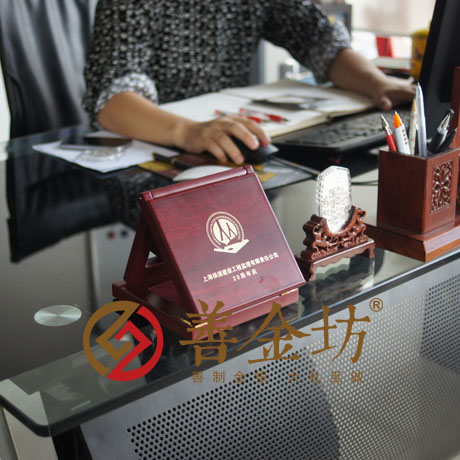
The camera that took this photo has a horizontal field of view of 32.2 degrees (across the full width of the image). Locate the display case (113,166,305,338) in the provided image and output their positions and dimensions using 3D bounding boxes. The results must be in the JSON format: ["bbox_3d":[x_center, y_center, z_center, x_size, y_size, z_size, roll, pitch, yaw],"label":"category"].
[{"bbox_3d":[-0.021,0.011,0.693,0.114,0.111,0.134,-16,24,-36],"label":"display case"}]

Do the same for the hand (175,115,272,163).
[{"bbox_3d":[-0.013,-0.173,1.454,0.165,0.070,0.088,9,23,25],"label":"hand"}]

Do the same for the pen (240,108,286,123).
[{"bbox_3d":[0.070,-0.240,1.673,0.011,0.011,0.142,-18,26,-37],"label":"pen"}]

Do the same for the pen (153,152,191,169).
[{"bbox_3d":[-0.093,-0.118,1.392,0.011,0.011,0.128,-20,28,-41],"label":"pen"}]

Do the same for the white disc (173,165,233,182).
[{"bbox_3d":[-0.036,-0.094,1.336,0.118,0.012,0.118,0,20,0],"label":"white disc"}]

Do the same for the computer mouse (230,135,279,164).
[{"bbox_3d":[0.031,-0.151,1.441,0.104,0.037,0.062,13,25,33],"label":"computer mouse"}]

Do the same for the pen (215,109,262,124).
[{"bbox_3d":[0.020,-0.235,1.661,0.142,0.011,0.011,19,28,42],"label":"pen"}]

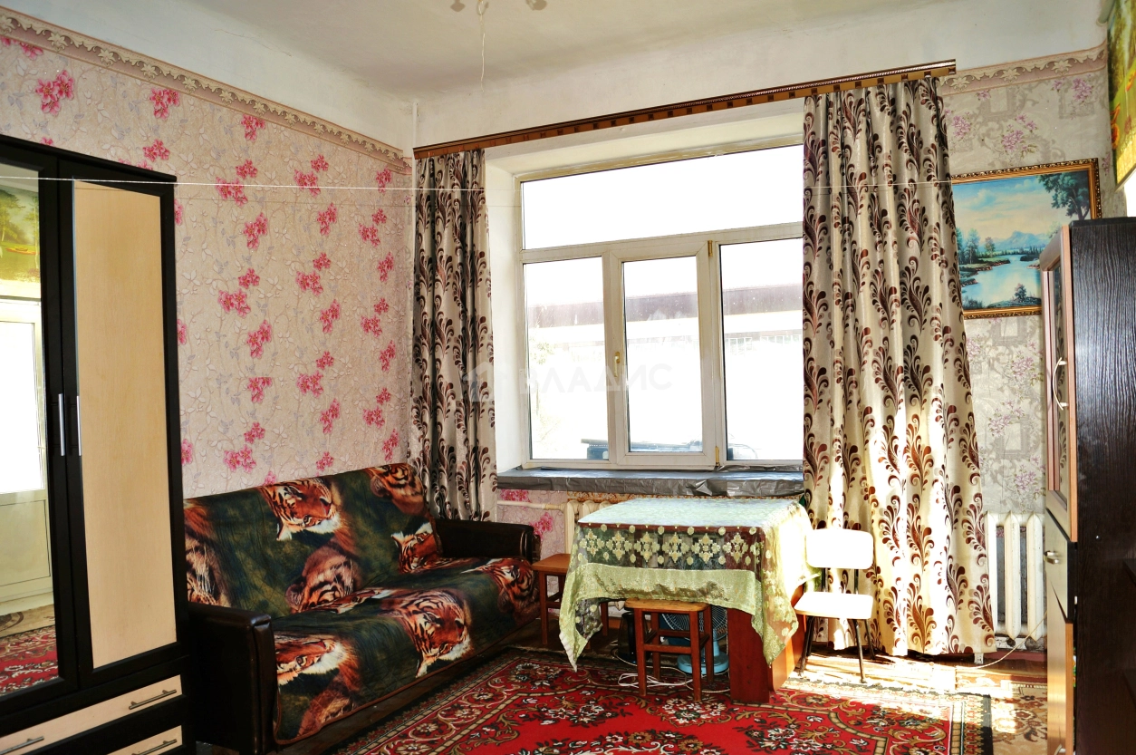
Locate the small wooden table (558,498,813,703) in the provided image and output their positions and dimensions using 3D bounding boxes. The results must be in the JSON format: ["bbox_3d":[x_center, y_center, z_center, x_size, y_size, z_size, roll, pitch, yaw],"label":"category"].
[{"bbox_3d":[0.611,1.023,4.134,0.940,0.750,0.800,-2,1,24],"label":"small wooden table"}]

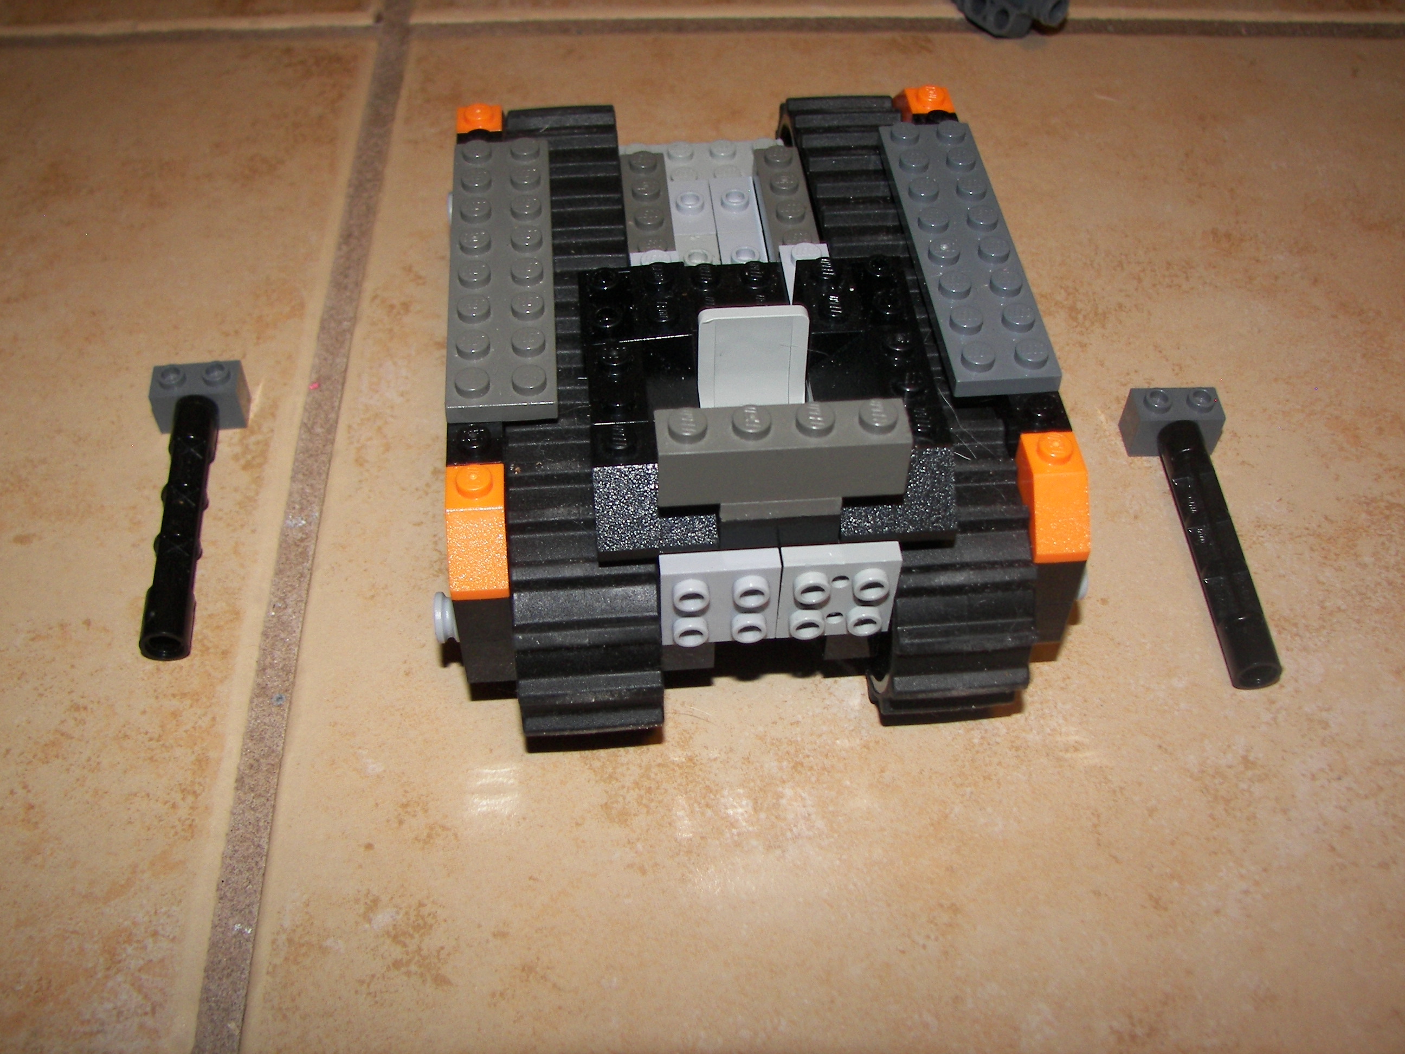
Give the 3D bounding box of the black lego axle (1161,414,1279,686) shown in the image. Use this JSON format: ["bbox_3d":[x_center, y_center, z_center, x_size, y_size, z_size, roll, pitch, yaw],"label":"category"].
[{"bbox_3d":[0.088,0.004,0.251,0.008,0.008,0.054,0,48,-2],"label":"black lego axle"}]

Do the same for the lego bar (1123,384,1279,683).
[{"bbox_3d":[0.088,0.000,0.253,0.016,0.011,0.062,0,48,-2],"label":"lego bar"}]

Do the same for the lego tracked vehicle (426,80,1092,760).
[{"bbox_3d":[0.004,-0.031,0.243,0.093,0.067,0.130,-3,48,-4],"label":"lego tracked vehicle"}]

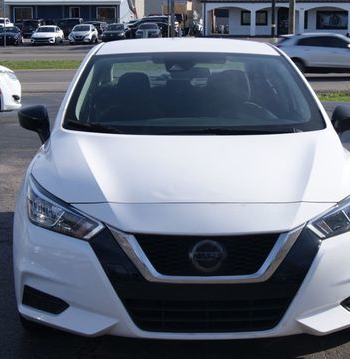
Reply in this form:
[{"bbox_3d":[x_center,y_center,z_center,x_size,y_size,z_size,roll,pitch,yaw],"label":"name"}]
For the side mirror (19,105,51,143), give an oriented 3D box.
[{"bbox_3d":[-0.787,-0.312,4.987,0.200,0.205,0.160,0,10,-1],"label":"side mirror"}]

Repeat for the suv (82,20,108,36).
[{"bbox_3d":[-7.076,-13.352,78.500,1.870,1.620,4.600,0,9,1],"label":"suv"}]

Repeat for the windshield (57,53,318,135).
[{"bbox_3d":[0.100,-0.493,4.892,1.390,0.150,0.930,0,37,-1],"label":"windshield"}]

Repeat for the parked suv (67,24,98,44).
[{"bbox_3d":[-7.290,-11.451,69.500,1.800,1.570,4.450,1,10,4],"label":"parked suv"}]

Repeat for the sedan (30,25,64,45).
[{"bbox_3d":[-9.913,-11.168,68.300,1.820,1.430,4.680,0,9,1],"label":"sedan"}]

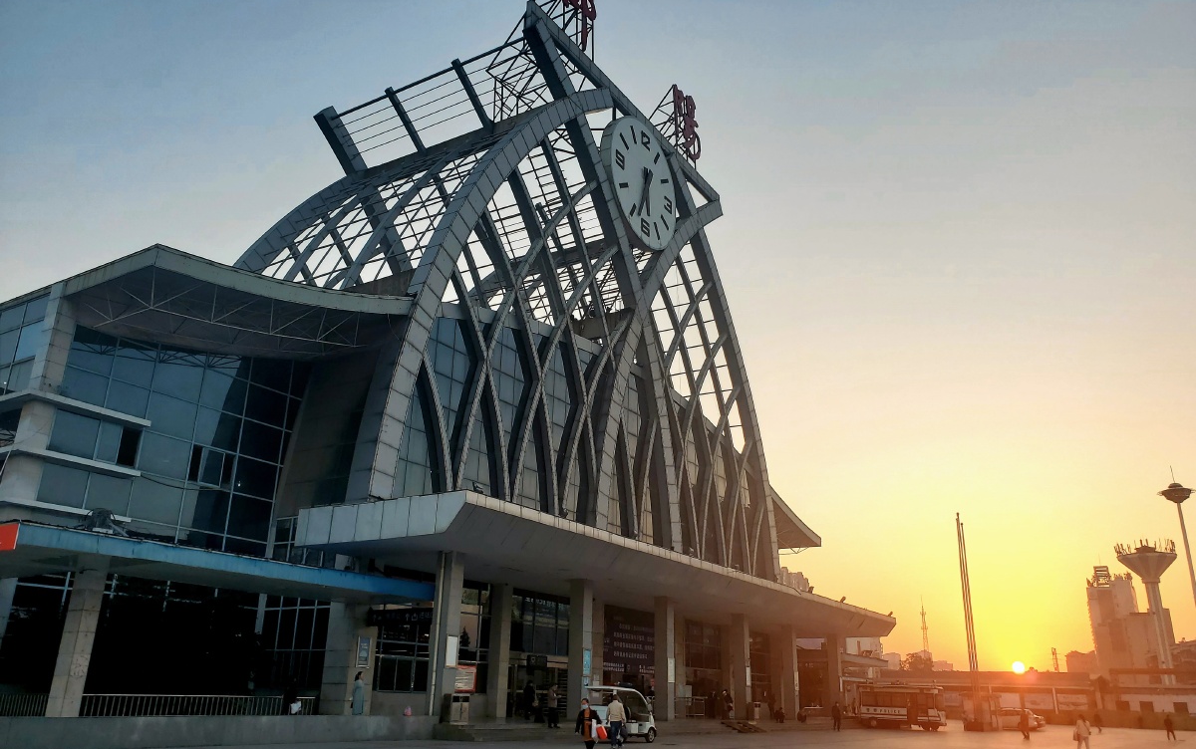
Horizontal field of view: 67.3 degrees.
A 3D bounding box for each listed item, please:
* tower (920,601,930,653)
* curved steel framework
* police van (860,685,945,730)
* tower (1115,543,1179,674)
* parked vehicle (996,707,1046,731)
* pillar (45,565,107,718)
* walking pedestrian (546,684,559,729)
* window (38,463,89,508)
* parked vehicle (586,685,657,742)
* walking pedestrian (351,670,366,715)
[{"bbox_3d":[133.669,112.604,367.116,3.600,42.098,3.600,-11,-23,30],"label":"tower"},{"bbox_3d":[-5.860,-1.524,67.960,22.500,35.600,46.000,-11,-23,32],"label":"curved steel framework"},{"bbox_3d":[21.452,23.718,63.665,5.550,2.750,1.950,-11,-23,30],"label":"police van"},{"bbox_3d":[97.157,43.850,155.169,10.900,30.800,10.900,1,-20,0],"label":"tower"},{"bbox_3d":[32.479,27.148,70.770,4.500,1.600,1.780,-15,-25,37],"label":"parked vehicle"},{"bbox_3d":[-14.524,7.511,25.058,0.740,4.030,0.530,-11,-23,30],"label":"pillar"},{"bbox_3d":[-1.855,13.859,37.505,0.450,1.680,0.450,3,-20,-4],"label":"walking pedestrian"},{"bbox_3d":[-20.096,4.202,33.837,0.120,1.450,1.760,-11,-23,32],"label":"window"},{"bbox_3d":[1.006,13.828,36.547,1.380,2.050,2.800,-13,-25,35],"label":"parked vehicle"},{"bbox_3d":[-8.805,11.860,33.164,0.420,1.620,0.450,8,-21,-19],"label":"walking pedestrian"}]

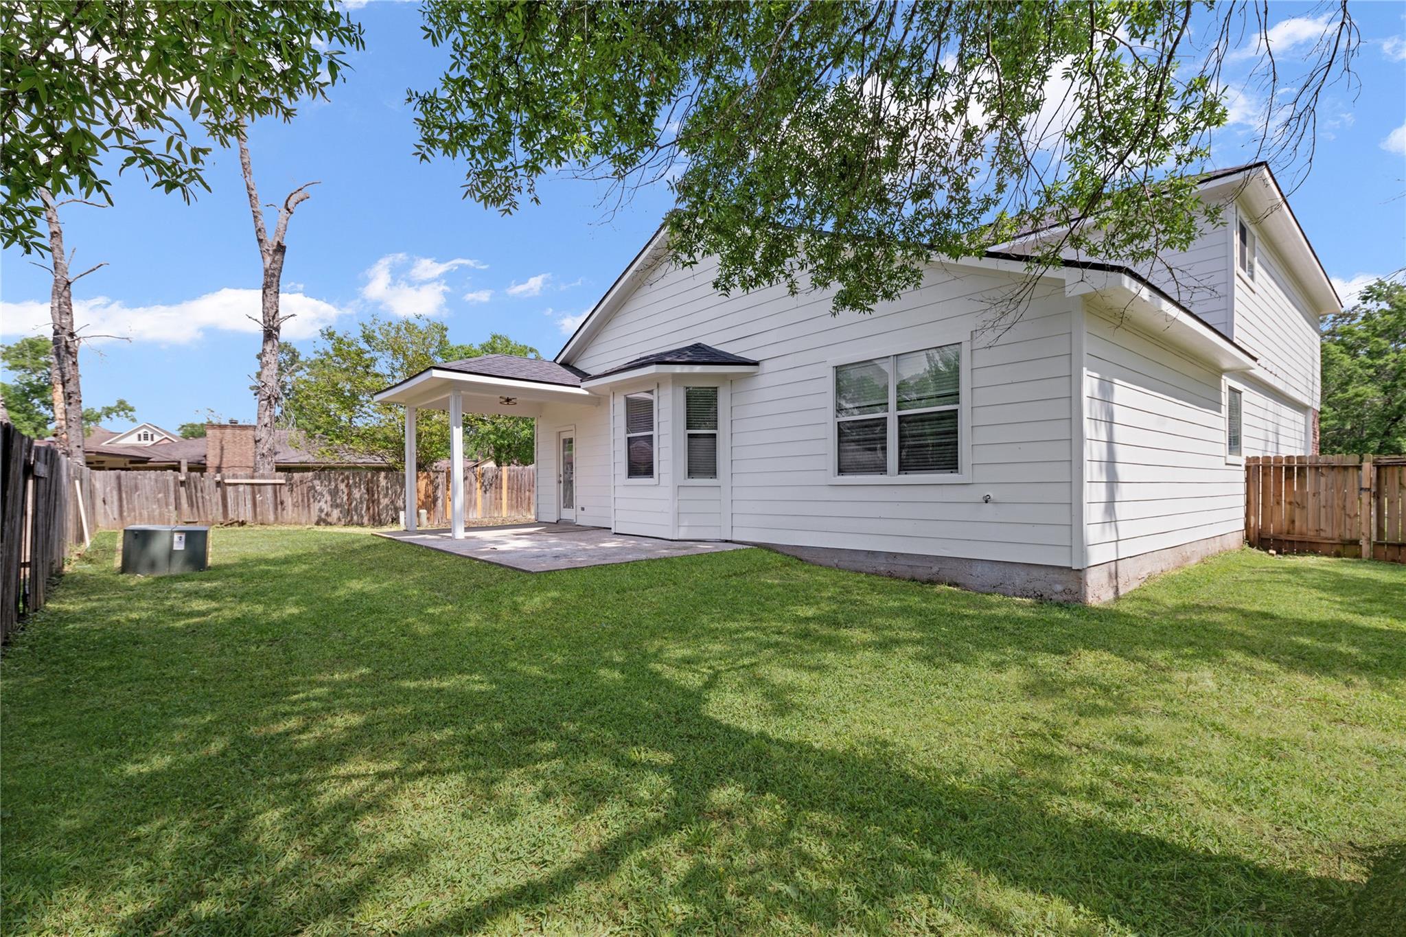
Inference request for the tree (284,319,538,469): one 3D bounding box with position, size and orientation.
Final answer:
[{"bbox_3d":[-12.200,-2.000,26.300,9.600,8.500,8.600,0,-2,-25],"label":"tree"}]

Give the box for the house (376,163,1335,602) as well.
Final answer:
[{"bbox_3d":[5.723,-2.974,16.140,23.200,9.400,13.600,1,-3,-40],"label":"house"}]

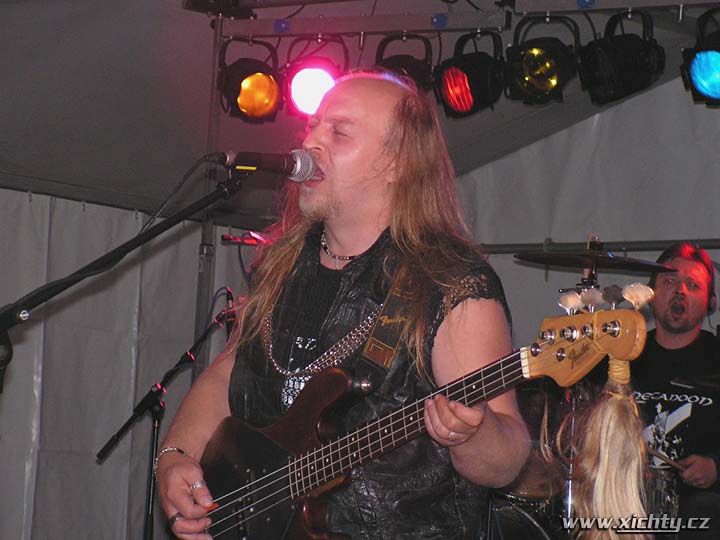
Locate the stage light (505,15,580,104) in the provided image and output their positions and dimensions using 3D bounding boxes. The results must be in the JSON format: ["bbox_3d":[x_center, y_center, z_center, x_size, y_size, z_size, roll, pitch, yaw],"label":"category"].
[{"bbox_3d":[0.622,-0.715,9.200,0.210,0.285,0.225,0,6,19],"label":"stage light"}]

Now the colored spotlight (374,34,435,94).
[{"bbox_3d":[0.157,-0.683,9.500,0.210,0.285,0.225,2,6,8],"label":"colored spotlight"}]

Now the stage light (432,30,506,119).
[{"bbox_3d":[0.377,-0.676,9.350,0.210,0.285,0.225,-3,4,39],"label":"stage light"}]

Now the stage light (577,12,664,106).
[{"bbox_3d":[0.875,-0.709,9.050,0.225,0.285,0.210,-8,1,-37],"label":"stage light"}]

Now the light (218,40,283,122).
[{"bbox_3d":[-0.392,-0.679,9.650,0.210,0.285,0.225,5,8,-18],"label":"light"}]

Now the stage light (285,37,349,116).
[{"bbox_3d":[-0.151,-0.682,9.550,0.210,0.285,0.225,2,6,8],"label":"stage light"}]

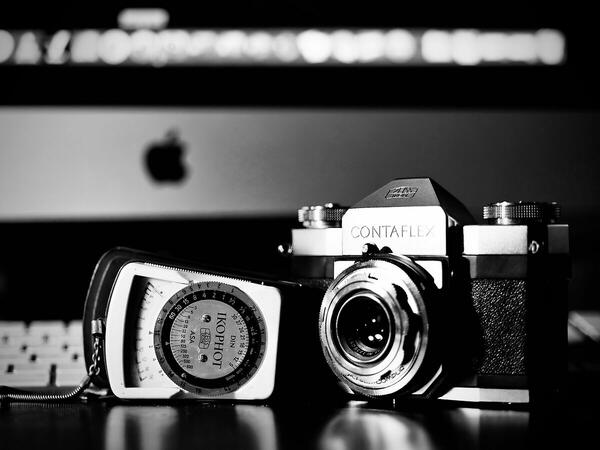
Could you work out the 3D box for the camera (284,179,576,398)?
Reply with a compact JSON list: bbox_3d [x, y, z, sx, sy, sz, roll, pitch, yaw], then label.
[{"bbox_3d":[0.046,0.027,0.645,0.127,0.095,0.067,-1,-1,39],"label":"camera"}]

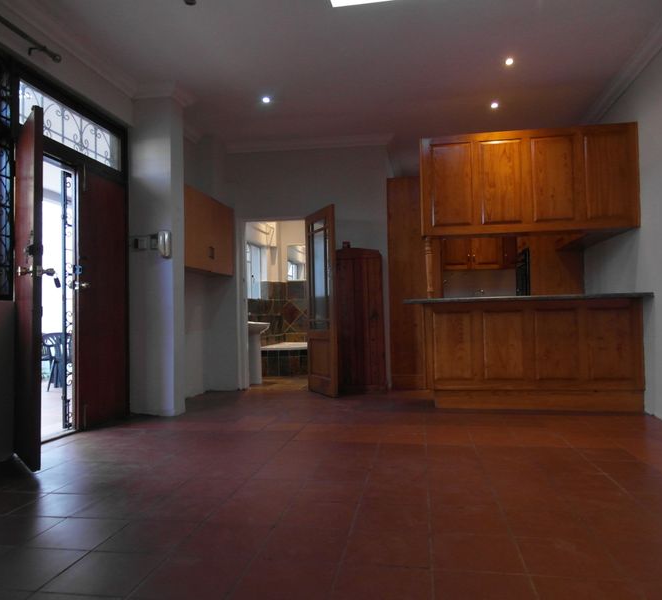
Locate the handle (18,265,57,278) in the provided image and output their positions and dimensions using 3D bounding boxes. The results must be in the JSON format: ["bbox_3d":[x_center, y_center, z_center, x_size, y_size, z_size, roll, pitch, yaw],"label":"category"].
[{"bbox_3d":[-1.726,-0.163,3.123,0.175,0.074,0.122,0,-2,-40],"label":"handle"}]

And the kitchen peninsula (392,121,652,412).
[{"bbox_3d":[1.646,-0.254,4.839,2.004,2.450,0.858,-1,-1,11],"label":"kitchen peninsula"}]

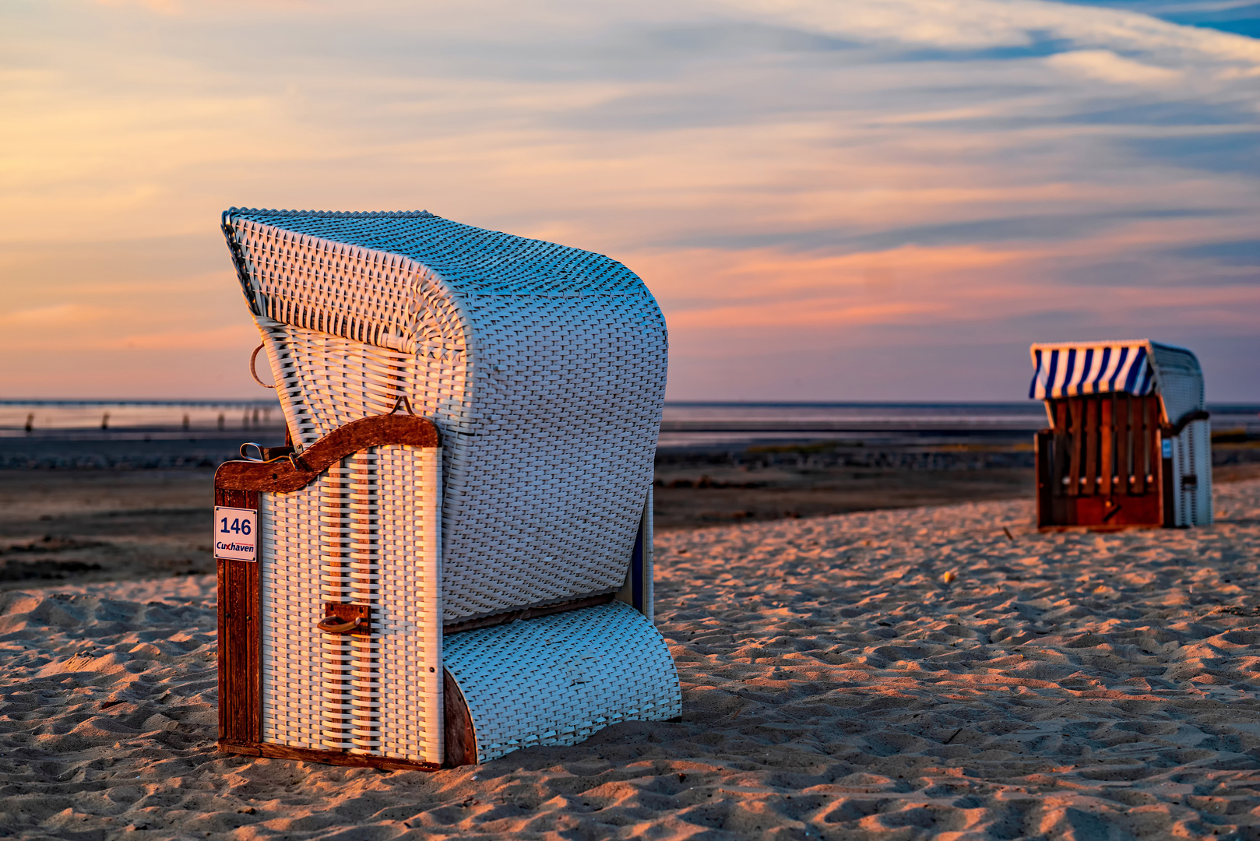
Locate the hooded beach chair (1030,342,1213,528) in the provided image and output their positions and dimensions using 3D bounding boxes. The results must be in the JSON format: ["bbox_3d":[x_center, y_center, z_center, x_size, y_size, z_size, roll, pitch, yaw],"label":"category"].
[{"bbox_3d":[4.103,0.147,24.732,1.200,1.547,0.971,-2,-3,41],"label":"hooded beach chair"}]

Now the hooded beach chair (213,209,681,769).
[{"bbox_3d":[-0.524,0.154,8.985,0.893,1.585,1.200,0,1,30],"label":"hooded beach chair"}]

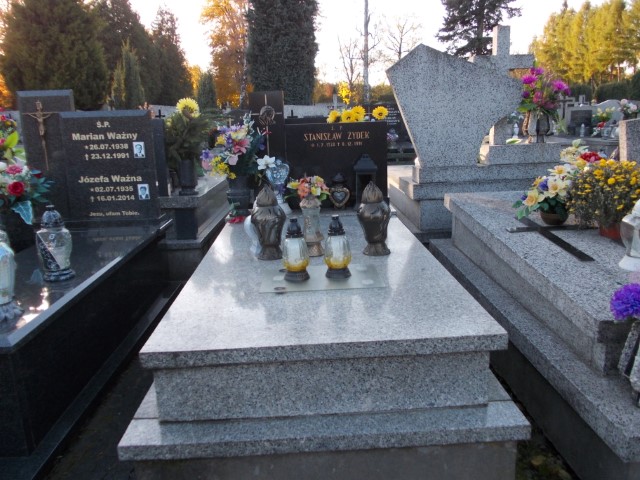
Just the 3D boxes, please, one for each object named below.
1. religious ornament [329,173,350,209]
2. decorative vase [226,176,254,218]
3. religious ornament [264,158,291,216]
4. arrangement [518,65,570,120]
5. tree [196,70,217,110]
[{"bbox_3d":[0.113,-0.282,2.965,0.122,0.203,0.100,-3,14,-1],"label":"religious ornament"},{"bbox_3d":[-0.494,-0.282,3.212,0.165,0.248,0.160,-3,14,-2],"label":"decorative vase"},{"bbox_3d":[-0.243,-0.316,3.064,0.145,0.324,0.100,-3,14,-2],"label":"religious ornament"},{"bbox_3d":[1.691,-1.105,3.900,0.387,0.400,0.360,-3,14,-1],"label":"arrangement"},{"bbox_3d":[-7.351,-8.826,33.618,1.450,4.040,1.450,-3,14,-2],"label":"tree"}]

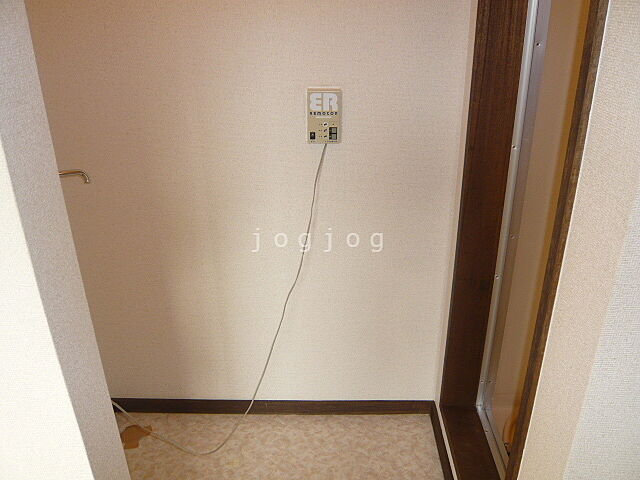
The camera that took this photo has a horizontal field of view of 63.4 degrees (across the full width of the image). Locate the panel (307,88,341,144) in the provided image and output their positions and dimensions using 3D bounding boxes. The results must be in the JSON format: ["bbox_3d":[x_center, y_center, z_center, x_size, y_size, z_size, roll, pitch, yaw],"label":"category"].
[{"bbox_3d":[0.013,-0.361,1.518,0.100,0.155,0.028,0,23,2],"label":"panel"}]

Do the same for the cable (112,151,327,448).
[{"bbox_3d":[-0.363,0.214,1.545,0.778,0.967,0.189,0,24,2],"label":"cable"}]

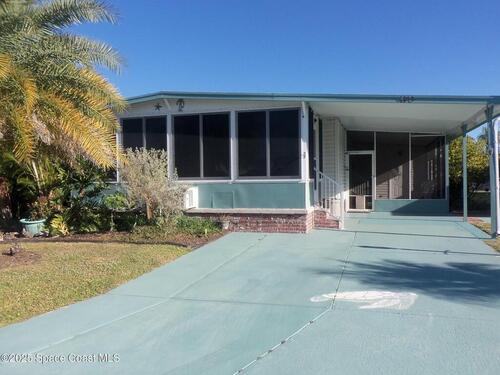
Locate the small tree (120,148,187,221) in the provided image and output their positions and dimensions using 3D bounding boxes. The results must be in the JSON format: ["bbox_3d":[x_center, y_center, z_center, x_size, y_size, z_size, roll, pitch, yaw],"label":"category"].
[{"bbox_3d":[-2.267,-0.036,9.600,1.550,1.760,1.400,-1,3,7],"label":"small tree"}]

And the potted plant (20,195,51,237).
[{"bbox_3d":[-4.933,0.649,9.300,0.660,0.970,0.640,-1,3,7],"label":"potted plant"}]

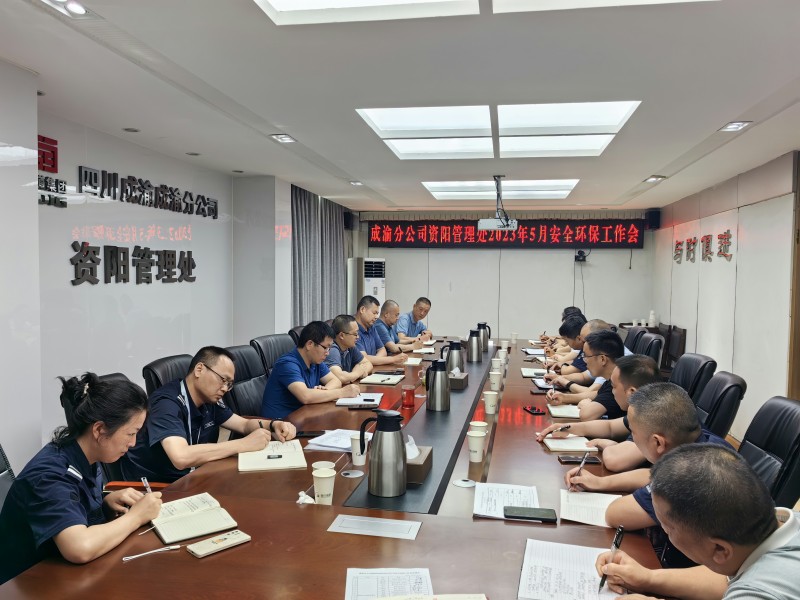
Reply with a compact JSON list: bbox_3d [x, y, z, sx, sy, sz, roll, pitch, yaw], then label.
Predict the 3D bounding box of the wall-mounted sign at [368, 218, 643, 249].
[{"bbox_3d":[1.513,-0.983,9.370,4.056,0.414,0.090,1,2,11],"label":"wall-mounted sign"}]

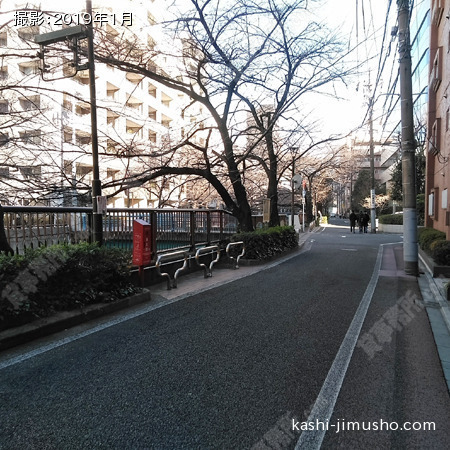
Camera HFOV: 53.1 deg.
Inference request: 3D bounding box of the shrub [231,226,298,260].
[{"bbox_3d":[1.680,0.600,17.200,1.100,0.880,6.200,0,2,19],"label":"shrub"}]

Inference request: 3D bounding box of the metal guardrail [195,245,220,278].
[{"bbox_3d":[-0.410,0.910,11.200,0.090,0.790,1.250,0,2,24],"label":"metal guardrail"}]

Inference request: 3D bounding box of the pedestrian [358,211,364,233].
[{"bbox_3d":[10.320,-0.190,34.100,0.500,1.680,0.360,0,2,13],"label":"pedestrian"}]

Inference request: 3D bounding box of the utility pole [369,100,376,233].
[{"bbox_3d":[11.190,-4.480,34.100,0.360,10.300,0.360,-1,2,14],"label":"utility pole"}]

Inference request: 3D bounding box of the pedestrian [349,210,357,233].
[{"bbox_3d":[9.680,-0.220,34.000,0.520,1.740,0.360,0,2,13],"label":"pedestrian"}]

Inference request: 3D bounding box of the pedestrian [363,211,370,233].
[{"bbox_3d":[10.710,-0.190,34.000,0.500,1.690,0.360,0,2,13],"label":"pedestrian"}]

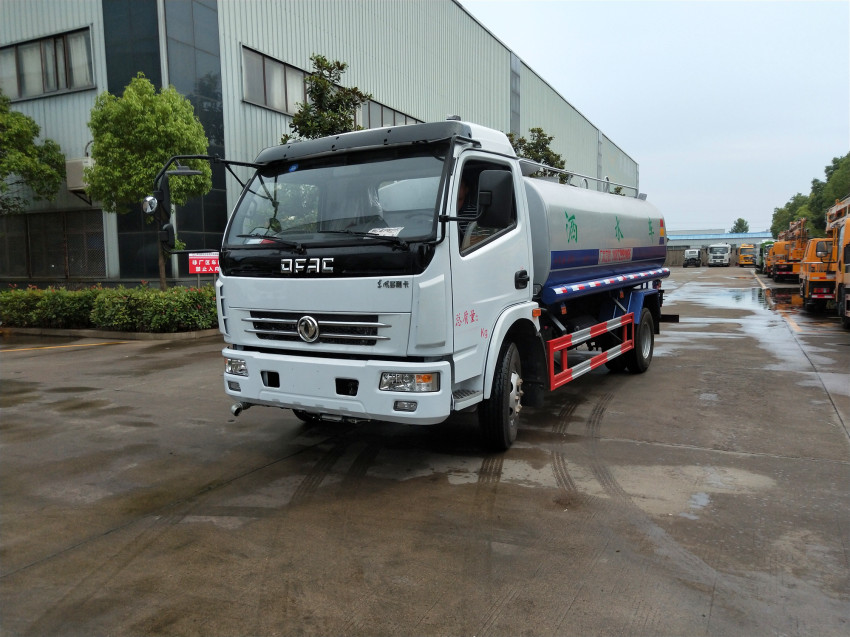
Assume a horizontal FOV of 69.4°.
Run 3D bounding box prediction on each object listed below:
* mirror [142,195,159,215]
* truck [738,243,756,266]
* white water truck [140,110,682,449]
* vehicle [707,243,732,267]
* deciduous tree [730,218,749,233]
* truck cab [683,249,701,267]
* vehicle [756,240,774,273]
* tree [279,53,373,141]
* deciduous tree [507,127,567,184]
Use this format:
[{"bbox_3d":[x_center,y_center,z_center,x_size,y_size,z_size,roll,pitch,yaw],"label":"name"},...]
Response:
[{"bbox_3d":[-2.297,-0.958,5.136,0.135,0.155,0.080,0,6,9],"label":"mirror"},{"bbox_3d":[37.947,-7.562,71.657,2.450,2.800,2.800,2,6,24],"label":"truck"},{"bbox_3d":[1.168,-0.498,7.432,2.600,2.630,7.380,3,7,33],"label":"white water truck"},{"bbox_3d":[35.201,-7.734,73.354,2.500,2.850,7.500,2,6,21],"label":"vehicle"},{"bbox_3d":[62.303,-15.719,121.575,4.800,8.300,4.800,2,7,26],"label":"deciduous tree"},{"bbox_3d":[30.133,-6.922,69.390,2.000,2.150,5.600,2,6,20],"label":"truck cab"},{"bbox_3d":[29.390,-5.486,52.357,2.400,2.800,6.500,2,7,26],"label":"vehicle"},{"bbox_3d":[-2.720,-3.571,16.946,2.800,6.900,2.800,2,7,26],"label":"tree"},{"bbox_3d":[6.010,-5.977,33.080,3.600,8.200,3.600,2,7,26],"label":"deciduous tree"}]

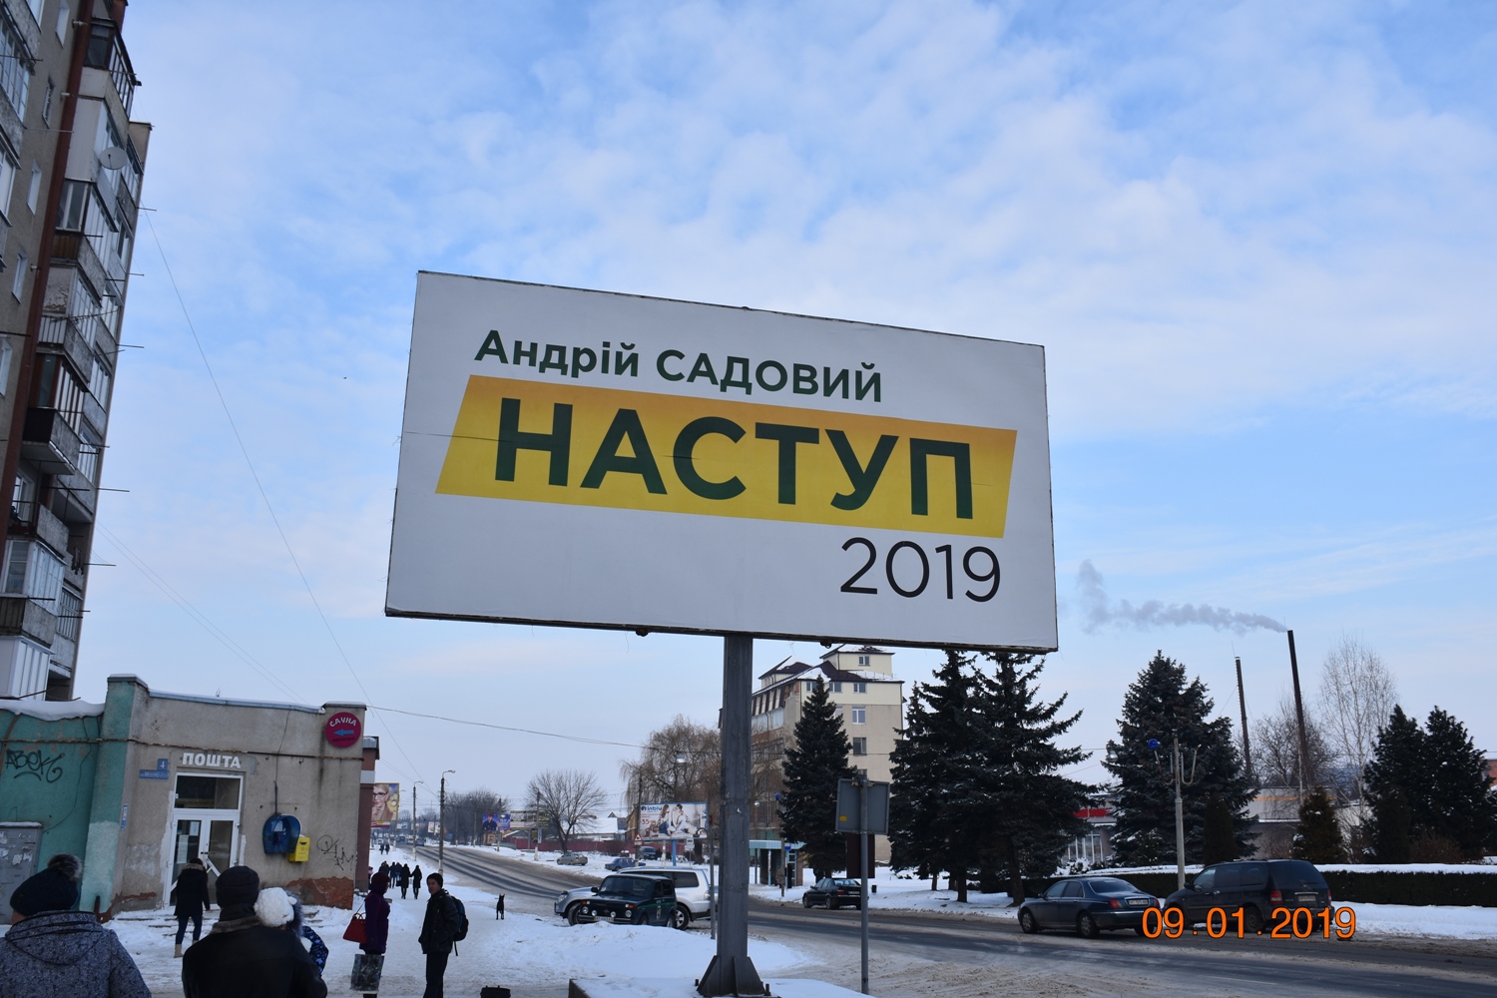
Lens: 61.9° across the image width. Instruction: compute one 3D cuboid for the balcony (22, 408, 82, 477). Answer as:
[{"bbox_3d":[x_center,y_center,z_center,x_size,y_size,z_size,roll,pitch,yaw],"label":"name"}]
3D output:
[{"bbox_3d":[-21.436,-1.690,38.391,0.820,1.170,2.900,4,-17,-13],"label":"balcony"}]

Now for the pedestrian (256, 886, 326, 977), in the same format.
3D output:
[{"bbox_3d":[-2.129,2.245,5.781,0.420,0.850,0.380,9,-19,-29],"label":"pedestrian"}]

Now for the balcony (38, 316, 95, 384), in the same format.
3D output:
[{"bbox_3d":[-21.062,-4.519,38.241,1.000,1.000,3.150,5,-15,-15],"label":"balcony"}]

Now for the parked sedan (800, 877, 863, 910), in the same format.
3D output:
[{"bbox_3d":[4.173,18.996,60.174,1.720,1.400,4.450,5,-15,-17],"label":"parked sedan"}]

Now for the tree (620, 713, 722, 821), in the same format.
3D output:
[{"bbox_3d":[-6.518,29.451,126.830,12.129,14.718,12.129,1,-14,-3],"label":"tree"}]

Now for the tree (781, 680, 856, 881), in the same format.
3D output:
[{"bbox_3d":[4.245,16.361,72.493,4.758,12.006,4.758,0,-14,3],"label":"tree"}]

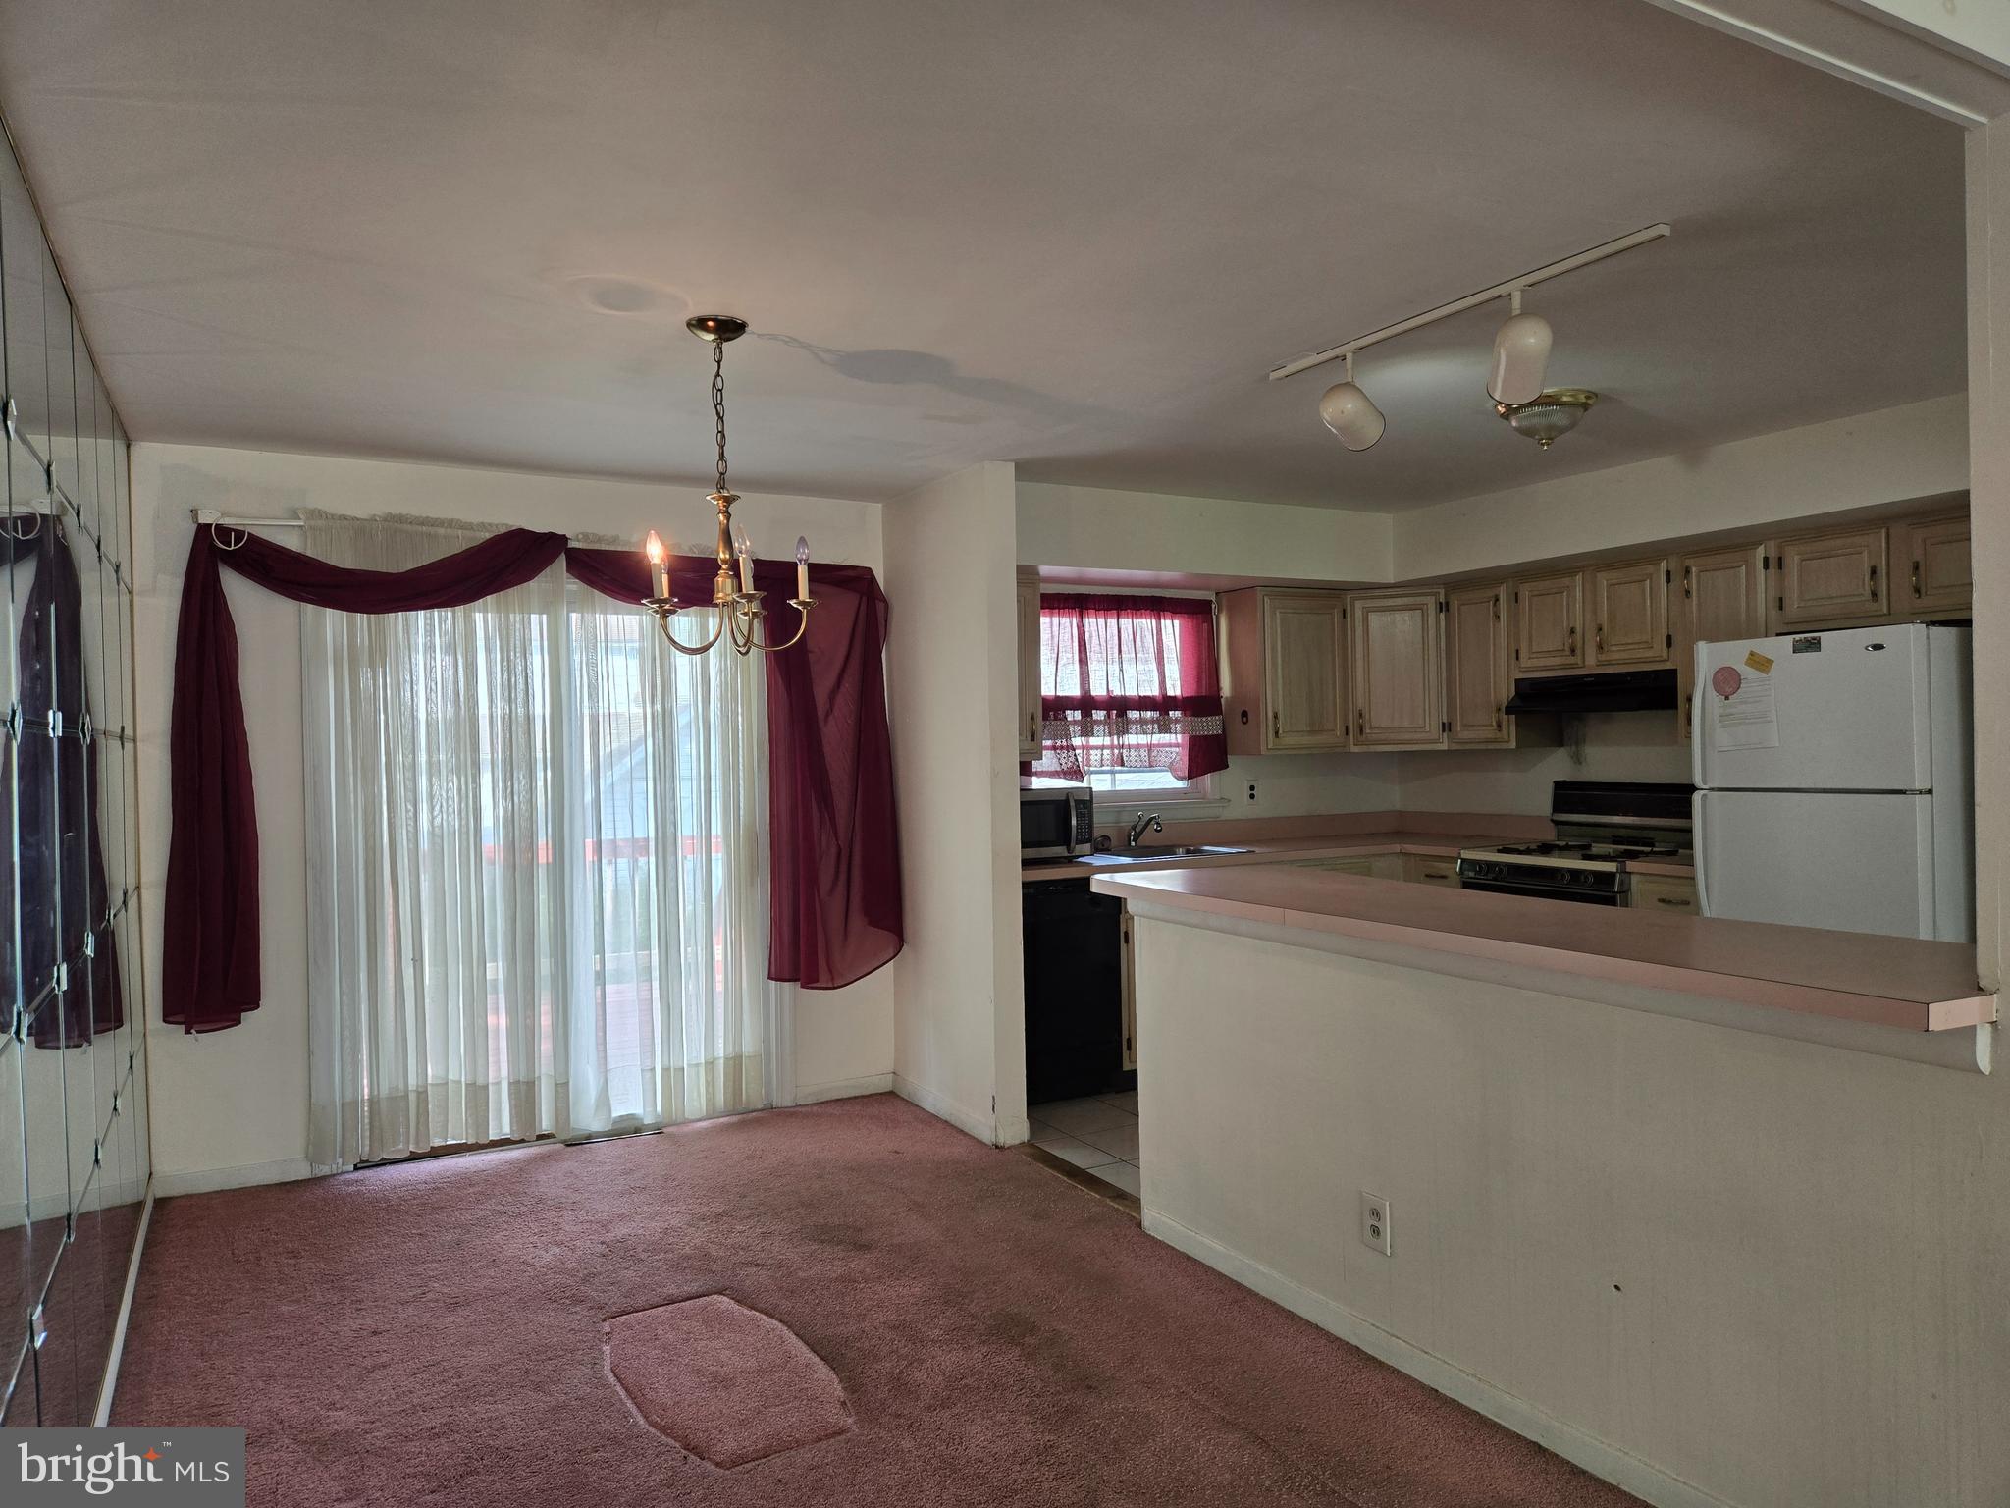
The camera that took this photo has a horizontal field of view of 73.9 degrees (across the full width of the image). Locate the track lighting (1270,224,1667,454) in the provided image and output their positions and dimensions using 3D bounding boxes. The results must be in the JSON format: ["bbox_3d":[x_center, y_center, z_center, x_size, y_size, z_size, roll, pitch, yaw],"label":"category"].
[{"bbox_3d":[1.031,-0.903,3.094,0.200,0.262,1.143,-1,1,-29],"label":"track lighting"}]

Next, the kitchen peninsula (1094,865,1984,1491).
[{"bbox_3d":[1.087,0.880,3.040,0.630,1.052,2.200,-1,1,-29],"label":"kitchen peninsula"}]

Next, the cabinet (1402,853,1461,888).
[{"bbox_3d":[2.171,0.890,6.077,0.610,0.880,0.420,-1,1,-29],"label":"cabinet"}]

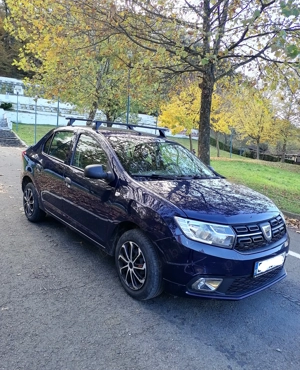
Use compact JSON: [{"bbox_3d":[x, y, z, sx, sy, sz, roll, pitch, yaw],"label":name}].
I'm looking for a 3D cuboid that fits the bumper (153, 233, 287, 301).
[{"bbox_3d":[0.835,0.682,2.720,1.680,0.470,0.540,-1,10,-40],"label":"bumper"}]

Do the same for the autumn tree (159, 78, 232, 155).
[{"bbox_3d":[3.332,-5.053,22.000,5.500,5.800,5.300,4,6,8],"label":"autumn tree"}]

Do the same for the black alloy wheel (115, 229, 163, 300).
[{"bbox_3d":[-0.107,0.697,2.672,0.190,0.615,0.615,1,9,-35],"label":"black alloy wheel"}]

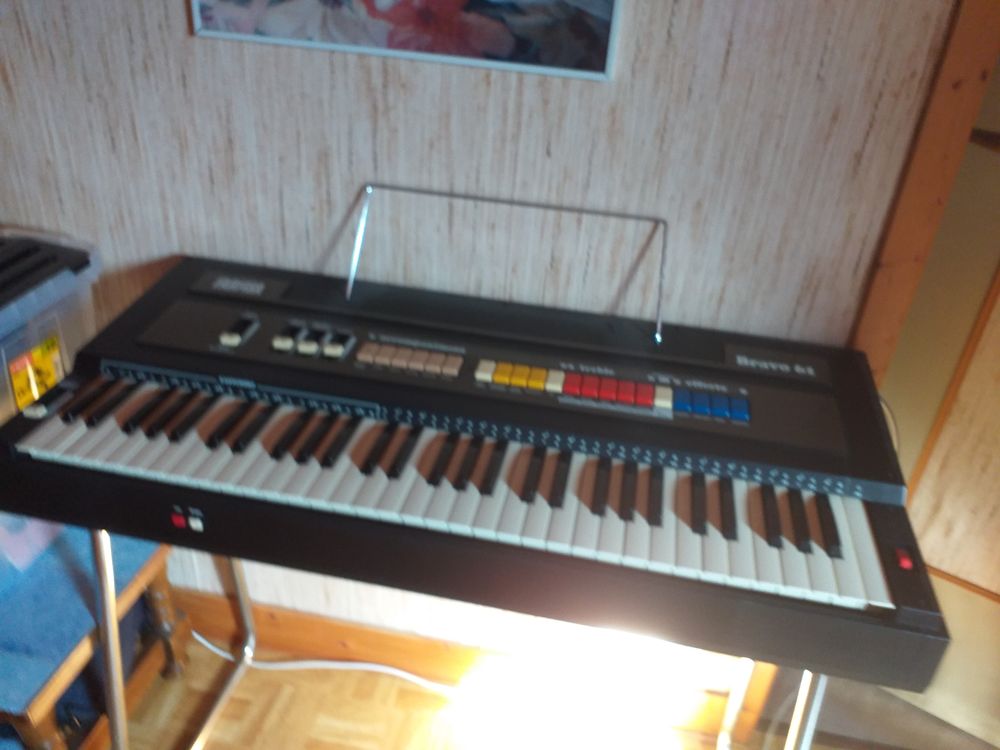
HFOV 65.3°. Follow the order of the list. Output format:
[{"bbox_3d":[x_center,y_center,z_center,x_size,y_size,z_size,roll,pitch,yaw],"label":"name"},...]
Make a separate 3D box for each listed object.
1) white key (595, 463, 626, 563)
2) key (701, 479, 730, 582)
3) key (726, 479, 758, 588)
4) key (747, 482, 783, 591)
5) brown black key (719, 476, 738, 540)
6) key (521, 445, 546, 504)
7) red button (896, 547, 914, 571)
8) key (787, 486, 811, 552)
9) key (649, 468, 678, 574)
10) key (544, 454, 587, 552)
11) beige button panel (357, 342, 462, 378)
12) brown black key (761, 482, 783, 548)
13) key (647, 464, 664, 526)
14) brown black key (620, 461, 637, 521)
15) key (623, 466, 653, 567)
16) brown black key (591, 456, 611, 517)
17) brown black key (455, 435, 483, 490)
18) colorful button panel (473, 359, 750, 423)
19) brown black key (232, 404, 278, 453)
[{"bbox_3d":[0.115,0.133,0.771,0.022,0.013,0.134,9,34,8],"label":"white key"},{"bbox_3d":[0.207,0.148,0.759,0.022,0.013,0.134,9,34,8],"label":"key"},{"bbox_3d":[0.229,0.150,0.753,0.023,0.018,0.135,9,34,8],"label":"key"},{"bbox_3d":[0.252,0.154,0.750,0.023,0.018,0.135,9,34,8],"label":"key"},{"bbox_3d":[0.227,0.129,0.772,0.012,0.010,0.086,9,32,7],"label":"brown black key"},{"bbox_3d":[0.034,0.099,0.797,0.012,0.010,0.086,9,32,7],"label":"key"},{"bbox_3d":[0.375,0.170,0.723,0.011,0.008,0.019,9,32,7],"label":"red button"},{"bbox_3d":[0.291,0.137,0.752,0.012,0.011,0.085,9,34,8],"label":"key"},{"bbox_3d":[0.161,0.140,0.765,0.022,0.013,0.134,9,34,8],"label":"key"},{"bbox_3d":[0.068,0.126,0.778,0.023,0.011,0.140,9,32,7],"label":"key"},{"bbox_3d":[-0.102,-0.018,0.902,0.120,0.010,0.030,9,37,8],"label":"beige button panel"},{"bbox_3d":[0.265,0.133,0.756,0.012,0.011,0.085,9,34,8],"label":"brown black key"},{"bbox_3d":[0.157,0.118,0.781,0.012,0.010,0.086,9,32,7],"label":"key"},{"bbox_3d":[0.130,0.114,0.785,0.012,0.010,0.086,9,32,7],"label":"brown black key"},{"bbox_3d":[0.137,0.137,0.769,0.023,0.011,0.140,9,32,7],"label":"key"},{"bbox_3d":[0.104,0.108,0.779,0.012,0.011,0.085,9,34,8],"label":"brown black key"},{"bbox_3d":[-0.030,0.088,0.802,0.011,0.011,0.085,9,34,8],"label":"brown black key"},{"bbox_3d":[0.124,0.016,0.874,0.305,0.010,0.032,9,37,8],"label":"colorful button panel"},{"bbox_3d":[-0.261,0.052,0.836,0.012,0.010,0.086,9,32,7],"label":"brown black key"}]

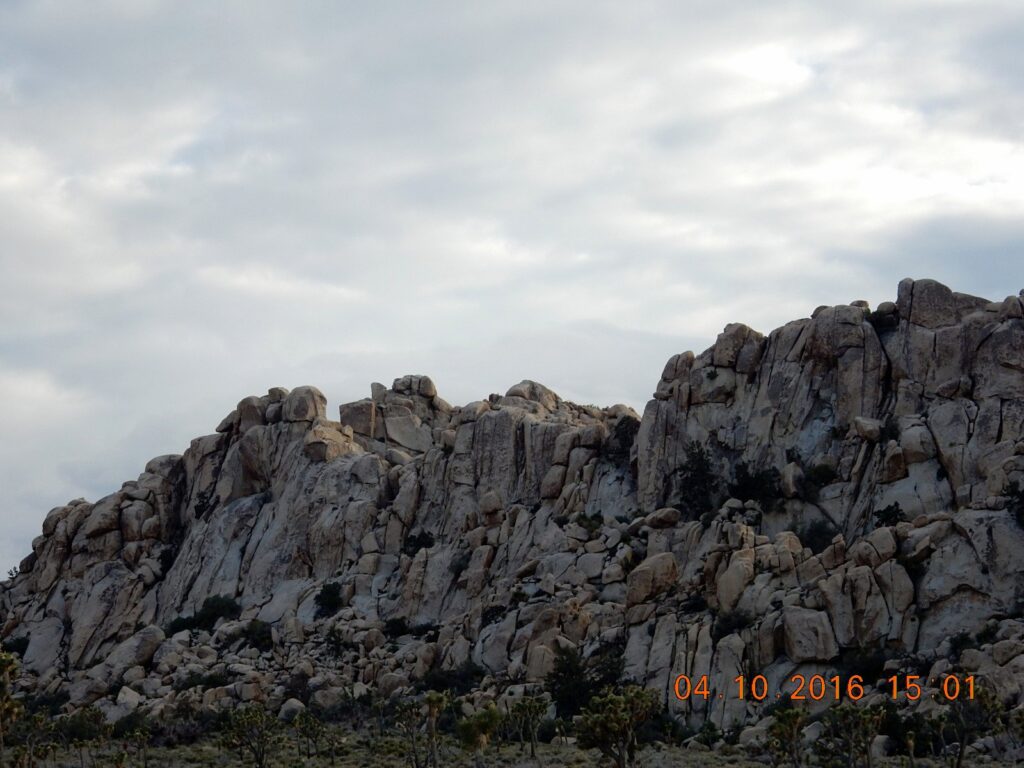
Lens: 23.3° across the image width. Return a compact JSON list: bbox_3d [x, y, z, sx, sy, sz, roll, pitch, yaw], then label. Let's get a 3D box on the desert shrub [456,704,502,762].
[{"bbox_3d":[-1.830,19.690,140.000,2.540,3.200,2.410,0,-8,0],"label":"desert shrub"}]

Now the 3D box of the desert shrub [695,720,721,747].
[{"bbox_3d":[14.791,26.366,188.000,1.970,2.120,1.670,0,-8,0],"label":"desert shrub"}]

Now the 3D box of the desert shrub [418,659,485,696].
[{"bbox_3d":[-4.748,23.032,195.000,5.180,2.980,3.370,0,-8,0],"label":"desert shrub"}]

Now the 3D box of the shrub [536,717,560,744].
[{"bbox_3d":[2.761,26.291,188.000,1.816,1.947,1.725,0,-8,0],"label":"shrub"}]

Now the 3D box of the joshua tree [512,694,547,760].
[{"bbox_3d":[1.070,20.951,152.000,2.080,3.910,1.770,0,-8,0],"label":"joshua tree"}]

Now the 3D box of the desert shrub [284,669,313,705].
[{"bbox_3d":[-16.668,23.695,194.000,2.190,2.650,1.860,0,-8,0],"label":"desert shrub"}]

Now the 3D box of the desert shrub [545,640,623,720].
[{"bbox_3d":[5.250,21.480,180.000,5.680,5.400,5.400,0,-8,0],"label":"desert shrub"}]

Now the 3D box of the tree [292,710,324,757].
[{"bbox_3d":[-13.513,23.274,165.000,2.125,3.155,2.019,0,-8,0],"label":"tree"}]

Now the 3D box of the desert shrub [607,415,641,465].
[{"bbox_3d":[10.006,4.981,223.000,3.050,4.490,2.590,0,-8,0],"label":"desert shrub"}]

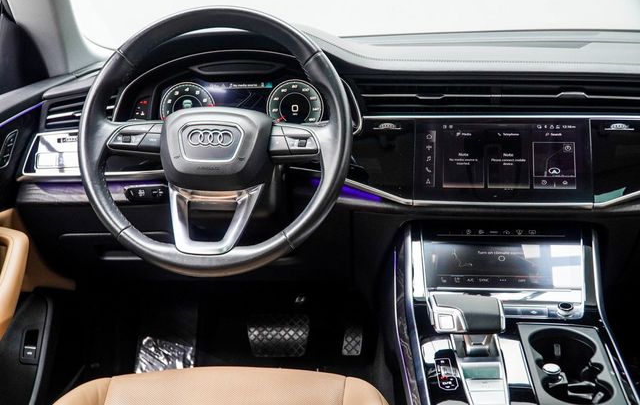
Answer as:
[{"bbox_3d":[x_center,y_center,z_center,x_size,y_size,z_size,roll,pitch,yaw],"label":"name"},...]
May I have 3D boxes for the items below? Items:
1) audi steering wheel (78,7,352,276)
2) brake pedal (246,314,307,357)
[{"bbox_3d":[-0.141,-0.084,0.964,0.375,0.375,0.100,2,-8,4],"label":"audi steering wheel"},{"bbox_3d":[-0.092,0.289,1.505,0.133,0.098,0.028,-1,-16,3],"label":"brake pedal"}]

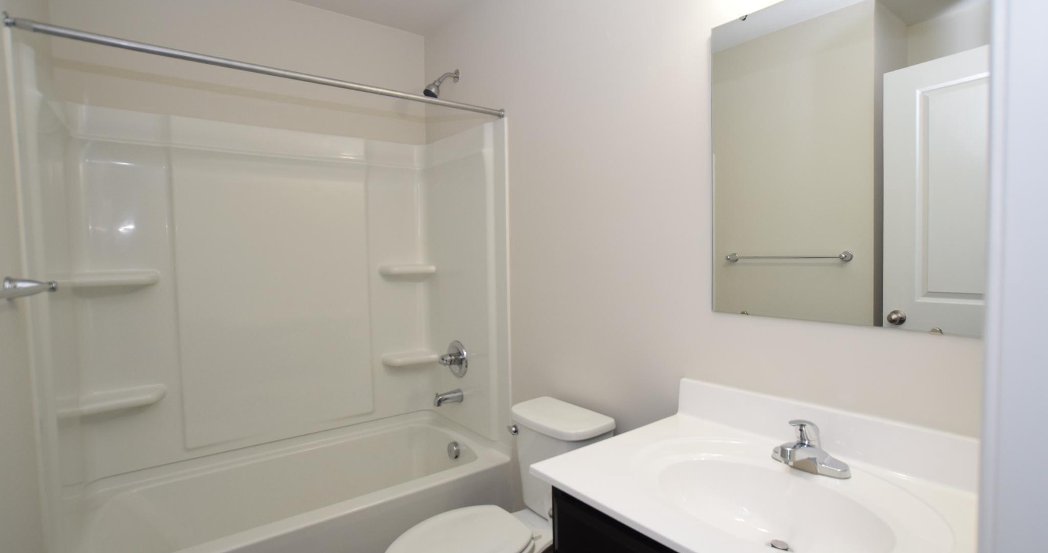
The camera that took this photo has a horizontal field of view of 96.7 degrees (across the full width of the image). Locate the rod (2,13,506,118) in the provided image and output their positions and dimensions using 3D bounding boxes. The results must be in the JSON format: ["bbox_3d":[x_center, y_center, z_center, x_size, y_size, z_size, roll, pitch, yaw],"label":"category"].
[{"bbox_3d":[-0.715,-0.689,1.633,1.519,0.042,0.042,-3,3,-34],"label":"rod"}]

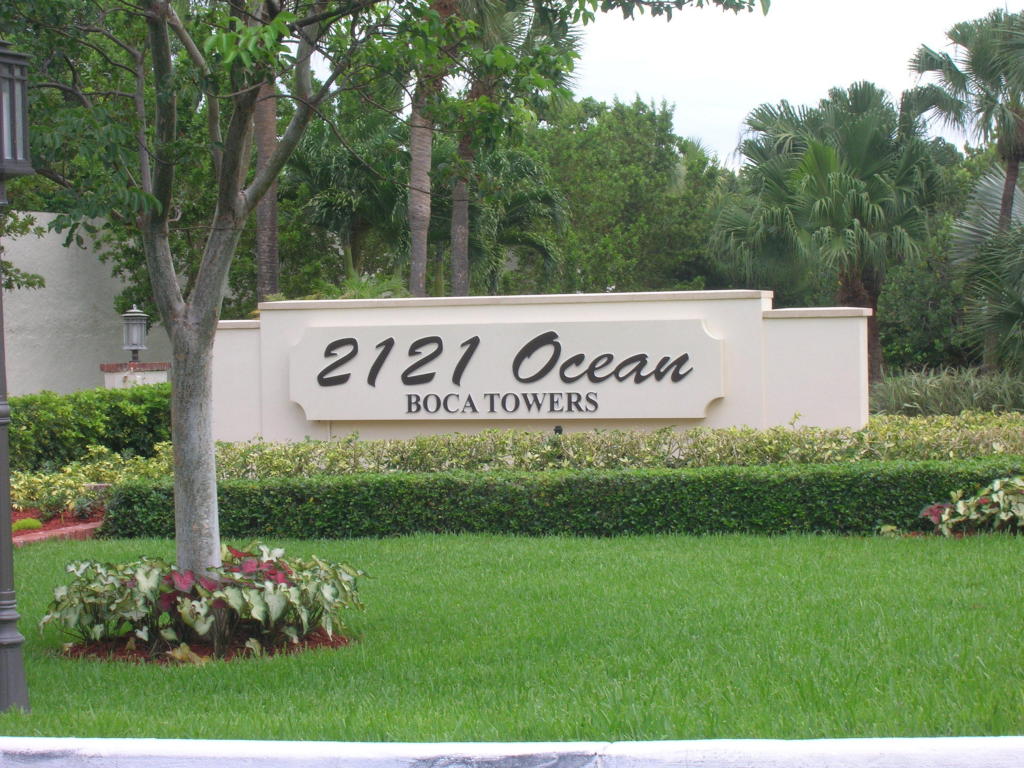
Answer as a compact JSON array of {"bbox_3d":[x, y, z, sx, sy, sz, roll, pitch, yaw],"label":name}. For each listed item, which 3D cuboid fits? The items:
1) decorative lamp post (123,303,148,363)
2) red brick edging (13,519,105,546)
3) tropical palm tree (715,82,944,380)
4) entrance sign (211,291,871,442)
[{"bbox_3d":[-4.130,-0.552,25.300,0.307,0.636,0.307,-1,0,0],"label":"decorative lamp post"},{"bbox_3d":[-3.750,1.300,19.039,0.320,0.150,2.100,-1,0,9],"label":"red brick edging"},{"bbox_3d":[4.292,-1.686,31.000,3.100,4.743,3.100,-1,0,0],"label":"tropical palm tree"},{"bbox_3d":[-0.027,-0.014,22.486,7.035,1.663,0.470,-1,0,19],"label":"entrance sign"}]

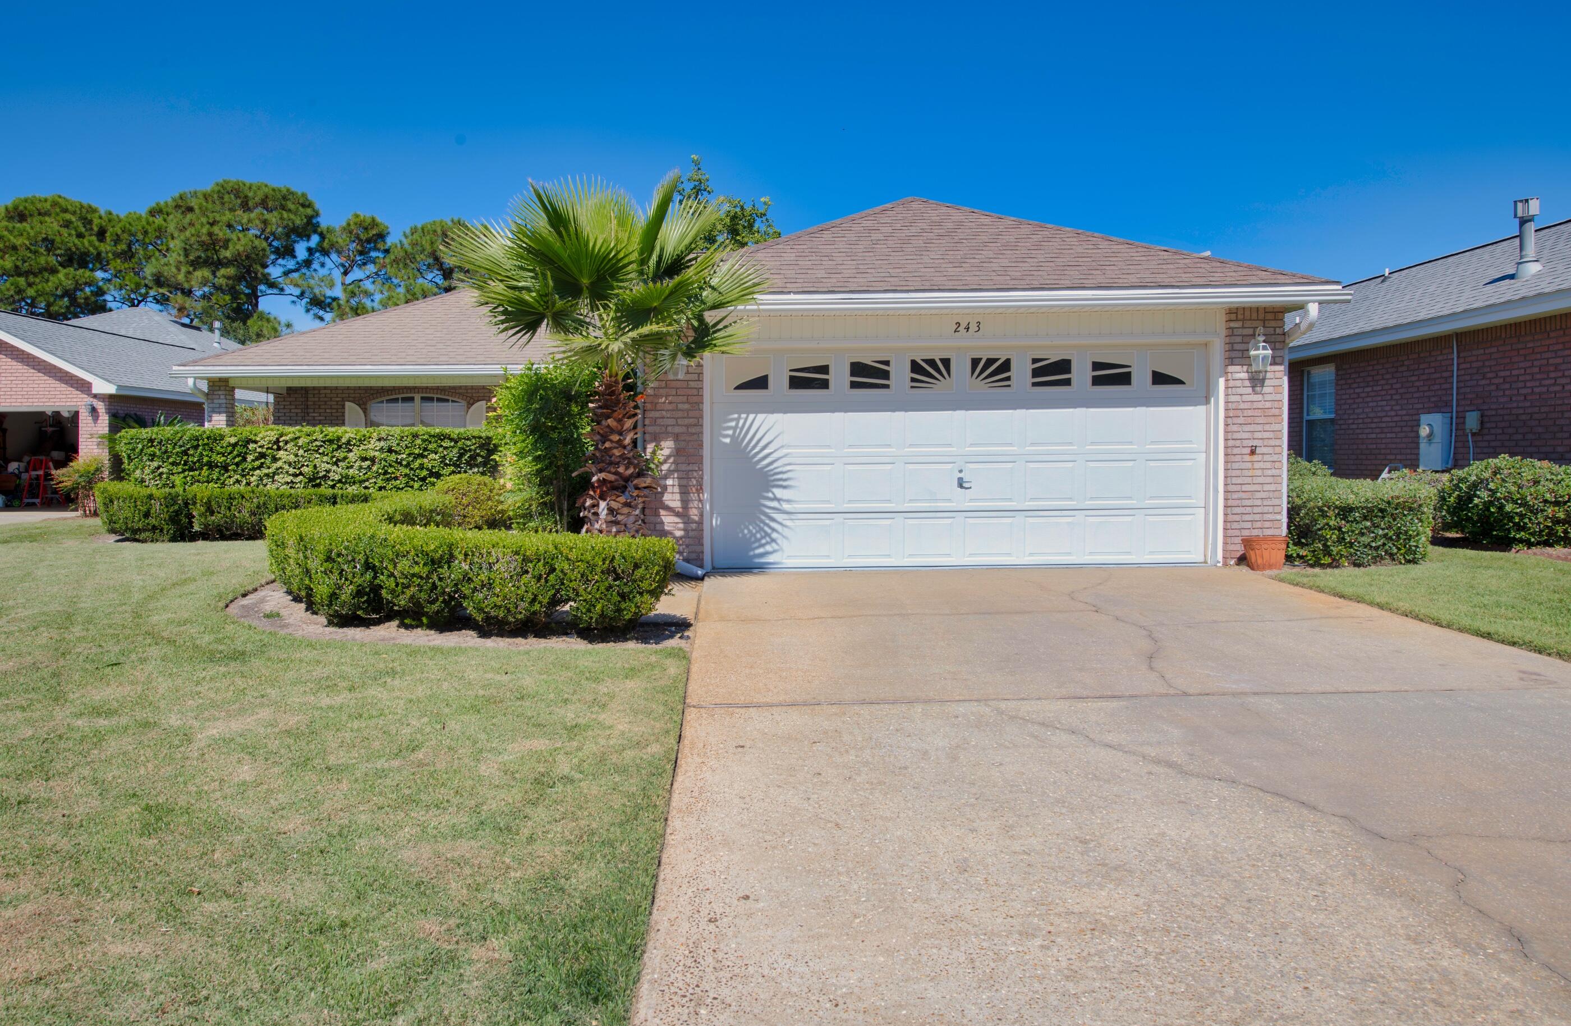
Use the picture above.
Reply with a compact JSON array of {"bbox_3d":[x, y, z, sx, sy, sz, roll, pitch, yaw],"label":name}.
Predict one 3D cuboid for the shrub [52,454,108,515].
[{"bbox_3d":[-14.400,-0.550,20.600,1.200,1.300,1.100,0,2,0],"label":"shrub"}]

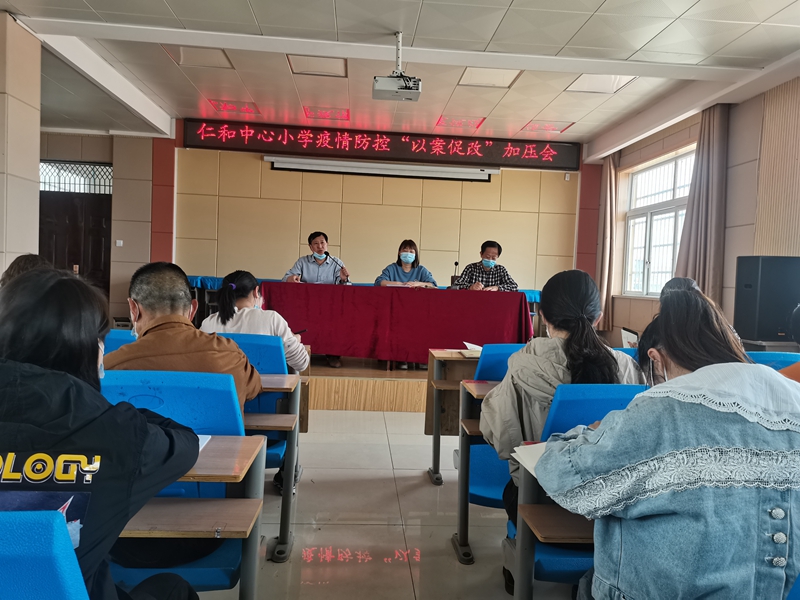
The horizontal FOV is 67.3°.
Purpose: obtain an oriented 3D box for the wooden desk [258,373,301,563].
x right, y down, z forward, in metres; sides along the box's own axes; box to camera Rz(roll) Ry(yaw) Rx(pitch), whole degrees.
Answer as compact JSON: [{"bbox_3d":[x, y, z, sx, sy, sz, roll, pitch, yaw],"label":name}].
[{"bbox_3d":[-1.050,0.662,2.512,1.205,0.675,0.400,2,2,-4],"label":"wooden desk"}]

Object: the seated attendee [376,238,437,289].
[{"bbox_3d":[0.071,0.007,6.043,0.660,1.277,0.800,2,2,-4],"label":"seated attendee"}]

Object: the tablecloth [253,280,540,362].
[{"bbox_3d":[-0.050,0.217,5.798,2.480,0.680,0.590,2,2,-4],"label":"tablecloth"}]

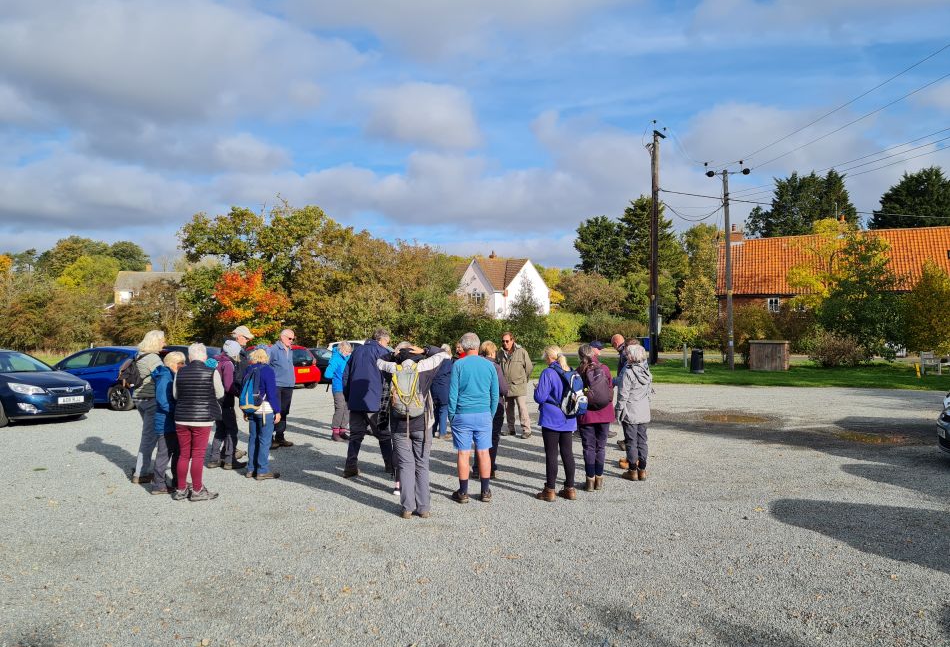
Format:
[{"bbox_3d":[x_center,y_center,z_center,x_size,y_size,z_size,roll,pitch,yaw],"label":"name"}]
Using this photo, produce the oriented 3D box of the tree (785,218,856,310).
[{"bbox_3d":[22.100,-2.144,45.000,5.200,9.000,5.000,0,-1,0],"label":"tree"}]

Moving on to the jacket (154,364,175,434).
[{"bbox_3d":[-3.403,0.847,7.950,0.380,0.770,0.480,0,-1,-28],"label":"jacket"}]

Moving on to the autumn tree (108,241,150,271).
[{"bbox_3d":[-51.272,-4.414,105.000,8.000,15.000,8.000,0,-1,0],"label":"autumn tree"}]

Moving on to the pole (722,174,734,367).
[{"bbox_3d":[12.148,-2.564,34.200,0.300,9.600,0.300,0,-1,0],"label":"pole"}]

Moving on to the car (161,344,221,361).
[{"bbox_3d":[-8.430,1.341,20.500,4.100,1.460,1.760,-1,-1,35],"label":"car"}]

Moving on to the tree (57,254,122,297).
[{"bbox_3d":[-36.634,-1.884,68.000,6.500,9.570,6.300,0,-1,0],"label":"tree"}]

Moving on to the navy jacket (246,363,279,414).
[{"bbox_3d":[-2.555,0.781,8.580,0.480,0.620,0.320,-1,-1,30],"label":"navy jacket"}]

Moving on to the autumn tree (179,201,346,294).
[{"bbox_3d":[-15.483,-3.424,52.000,12.200,11.200,10.000,0,-1,0],"label":"autumn tree"}]

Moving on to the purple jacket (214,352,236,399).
[{"bbox_3d":[-3.273,0.685,9.400,0.340,0.640,0.460,1,-1,-41],"label":"purple jacket"}]

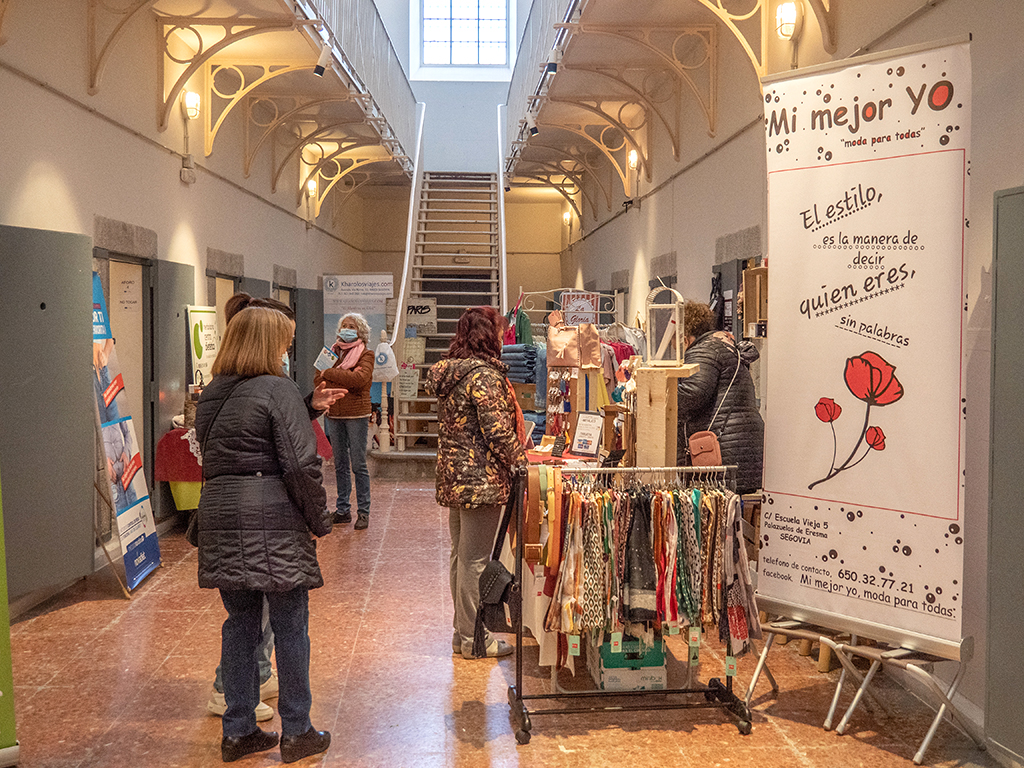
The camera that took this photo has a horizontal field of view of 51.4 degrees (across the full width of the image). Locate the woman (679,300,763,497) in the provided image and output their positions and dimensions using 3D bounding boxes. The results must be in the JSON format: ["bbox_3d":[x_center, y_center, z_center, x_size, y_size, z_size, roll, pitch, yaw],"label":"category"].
[{"bbox_3d":[1.087,0.391,5.533,0.480,1.620,0.500,3,4,37],"label":"woman"}]

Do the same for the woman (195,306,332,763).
[{"bbox_3d":[-0.873,0.516,3.777,0.460,1.580,0.350,2,4,33],"label":"woman"}]

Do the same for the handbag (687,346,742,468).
[{"bbox_3d":[0.998,0.107,5.316,0.260,0.620,0.170,1,4,14],"label":"handbag"}]

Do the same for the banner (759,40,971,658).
[{"bbox_3d":[1.265,-0.115,3.929,0.160,2.120,0.850,-3,5,-42],"label":"banner"}]

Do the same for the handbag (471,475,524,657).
[{"bbox_3d":[-0.051,0.693,4.068,0.180,0.690,0.150,2,4,30],"label":"handbag"}]

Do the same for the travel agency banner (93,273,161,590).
[{"bbox_3d":[-2.395,0.242,6.193,0.200,1.850,0.800,-12,4,-4],"label":"travel agency banner"}]

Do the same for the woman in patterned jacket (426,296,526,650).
[{"bbox_3d":[-0.166,0.444,4.875,0.380,1.595,0.460,-2,4,-28],"label":"woman in patterned jacket"}]

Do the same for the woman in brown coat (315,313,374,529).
[{"bbox_3d":[-1.254,0.254,7.999,0.460,1.600,0.360,1,4,20],"label":"woman in brown coat"}]

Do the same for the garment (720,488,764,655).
[{"bbox_3d":[0.875,0.730,4.081,0.160,0.630,0.180,0,3,-6],"label":"garment"}]

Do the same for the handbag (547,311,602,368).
[{"bbox_3d":[0.381,-0.271,6.495,0.330,0.350,0.160,0,3,3],"label":"handbag"}]

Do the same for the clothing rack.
[{"bbox_3d":[0.440,0.803,4.095,0.880,0.980,0.470,0,3,-6],"label":"clothing rack"}]

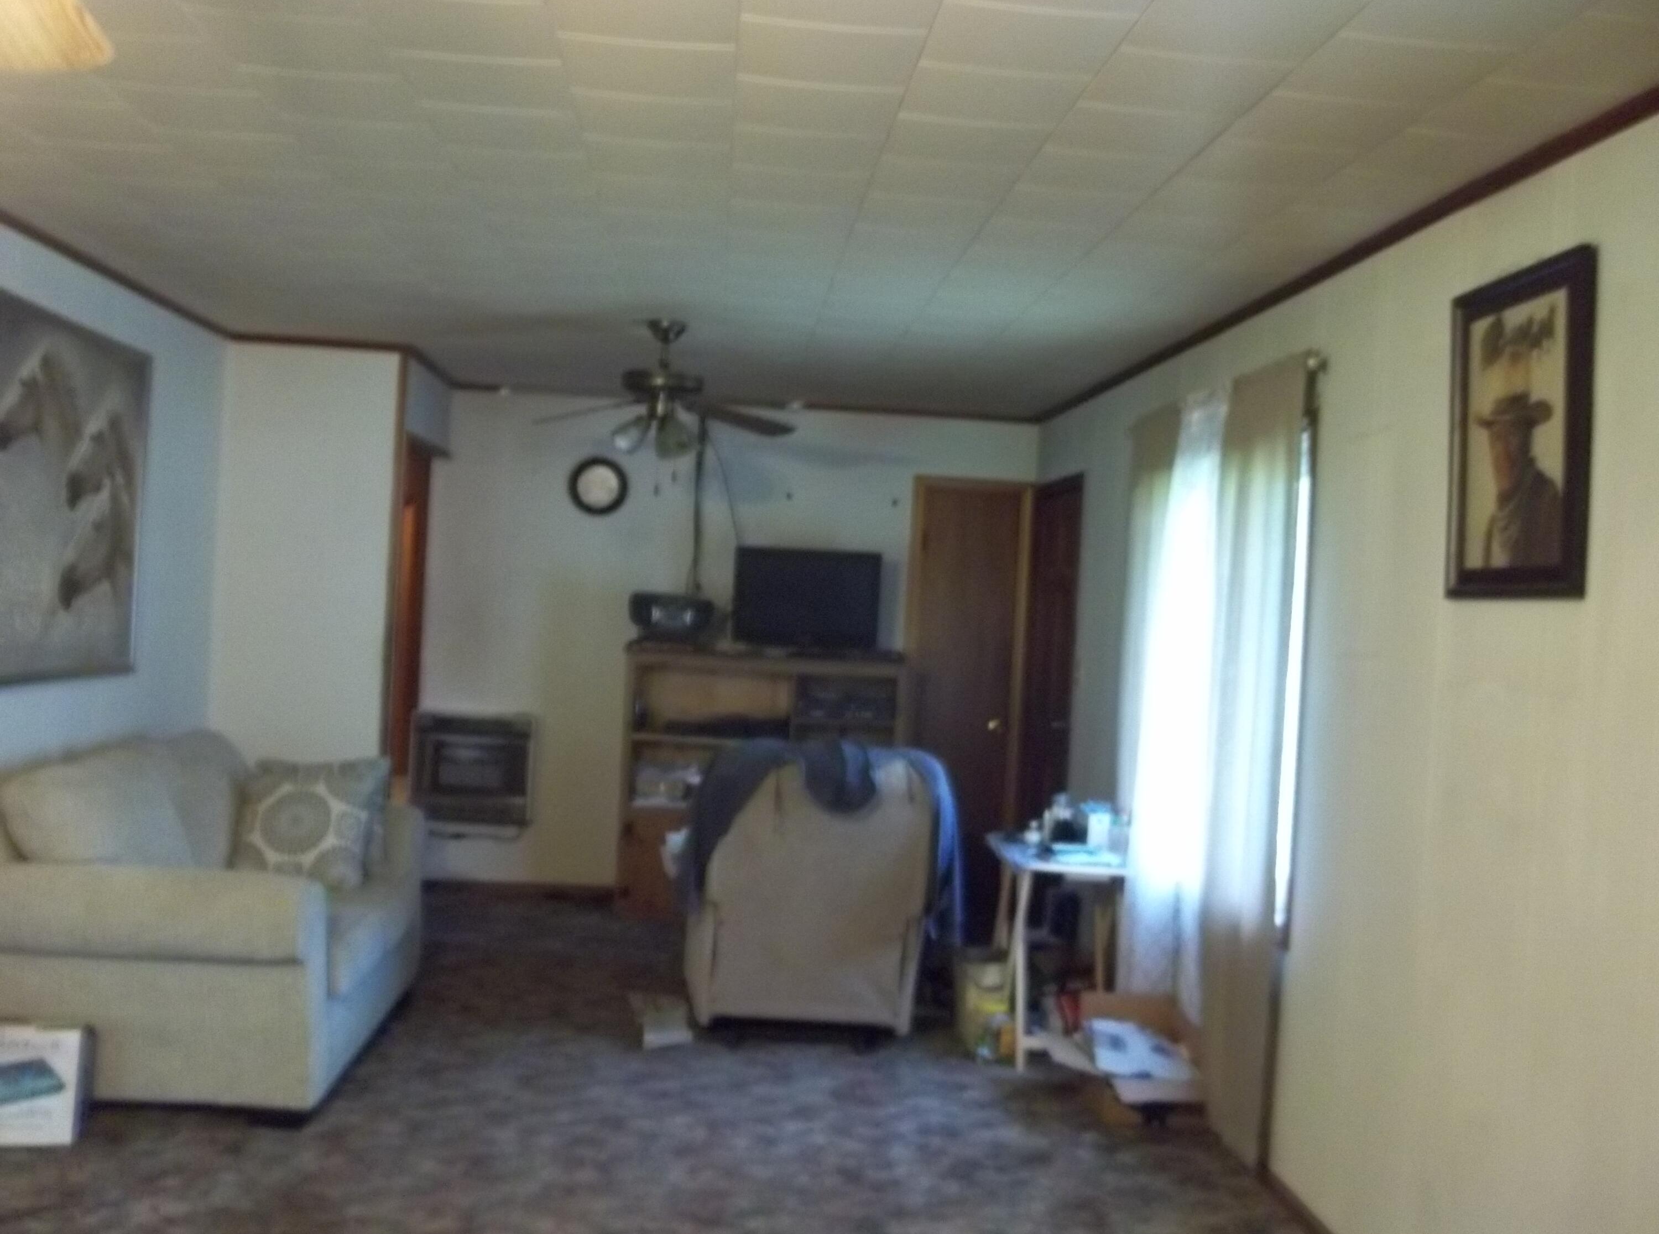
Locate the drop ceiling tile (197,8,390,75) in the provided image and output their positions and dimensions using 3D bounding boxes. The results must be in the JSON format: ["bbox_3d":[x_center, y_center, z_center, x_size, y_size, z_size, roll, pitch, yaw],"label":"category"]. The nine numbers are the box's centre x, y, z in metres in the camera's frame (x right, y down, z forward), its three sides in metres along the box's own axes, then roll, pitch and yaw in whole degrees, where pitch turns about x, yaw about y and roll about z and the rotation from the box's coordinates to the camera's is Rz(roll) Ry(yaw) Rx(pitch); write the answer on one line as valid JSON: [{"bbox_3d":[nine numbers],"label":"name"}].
[{"bbox_3d":[-0.953,-1.034,2.836,0.307,0.020,0.303,3,1,-4],"label":"drop ceiling tile"}]

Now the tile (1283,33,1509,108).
[{"bbox_3d":[0.949,-0.935,2.685,0.307,0.020,0.303,3,1,-4],"label":"tile"}]

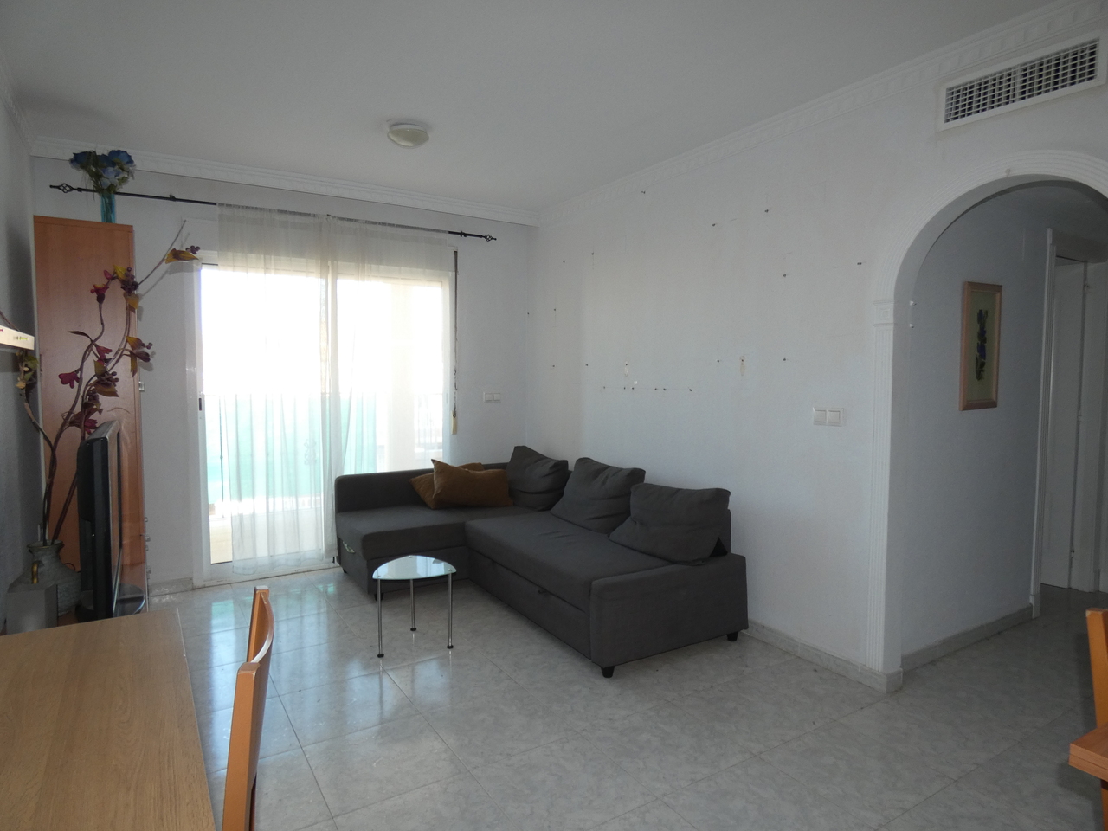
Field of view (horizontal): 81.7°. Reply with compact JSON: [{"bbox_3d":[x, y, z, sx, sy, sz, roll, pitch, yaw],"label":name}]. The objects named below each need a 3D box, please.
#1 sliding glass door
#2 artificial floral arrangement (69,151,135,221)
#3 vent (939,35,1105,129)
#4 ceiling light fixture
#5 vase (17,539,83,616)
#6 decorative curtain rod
[{"bbox_3d":[-1.508,0.014,4.490,1.730,2.120,0.090,-2,4,-32],"label":"sliding glass door"},{"bbox_3d":[-2.320,-1.160,3.319,0.270,0.440,0.240,-2,4,-32],"label":"artificial floral arrangement"},{"bbox_3d":[1.622,-1.174,2.269,0.030,0.185,0.515,-2,4,-32],"label":"vent"},{"bbox_3d":[-0.735,-1.400,3.204,0.210,0.070,0.210,0,3,0],"label":"ceiling light fixture"},{"bbox_3d":[-1.868,0.602,2.349,0.220,0.270,0.220,-2,4,-32],"label":"vase"},{"bbox_3d":[-1.585,-1.299,4.194,2.710,0.070,0.090,-2,4,-32],"label":"decorative curtain rod"}]

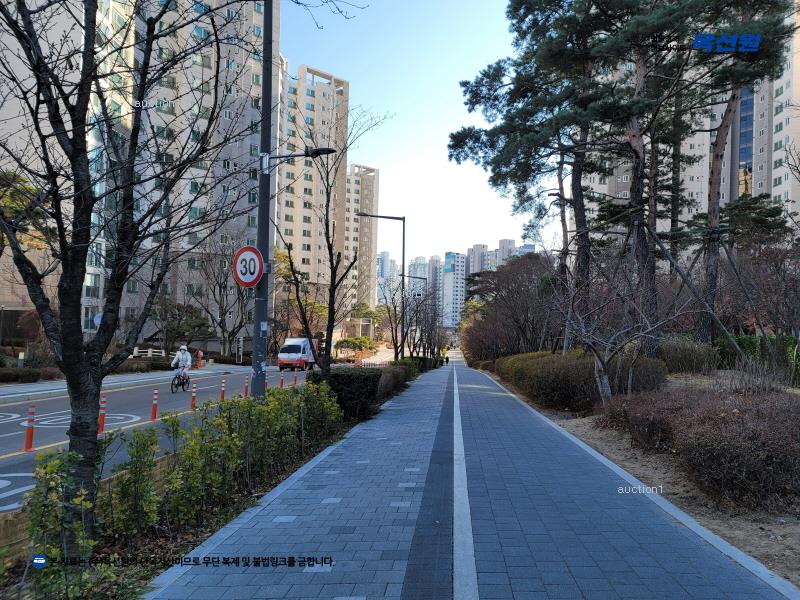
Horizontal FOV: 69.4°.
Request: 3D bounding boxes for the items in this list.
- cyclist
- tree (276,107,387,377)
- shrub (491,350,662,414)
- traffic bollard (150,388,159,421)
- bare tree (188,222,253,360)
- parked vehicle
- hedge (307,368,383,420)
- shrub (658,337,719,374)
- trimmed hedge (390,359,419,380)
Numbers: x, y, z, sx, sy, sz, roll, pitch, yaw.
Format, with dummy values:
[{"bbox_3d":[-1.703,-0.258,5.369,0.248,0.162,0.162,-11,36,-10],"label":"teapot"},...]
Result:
[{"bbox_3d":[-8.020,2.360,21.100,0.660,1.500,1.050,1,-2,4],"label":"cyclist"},{"bbox_3d":[-1.460,-0.720,12.300,2.300,6.400,2.100,1,-2,-6],"label":"tree"},{"bbox_3d":[5.900,2.450,19.000,3.700,1.350,9.500,1,-2,5],"label":"shrub"},{"bbox_3d":[-5.780,2.470,13.600,0.110,0.760,0.110,1,-2,5],"label":"traffic bollard"},{"bbox_3d":[-14.300,-0.750,46.500,5.200,10.800,5.200,2,-2,-11],"label":"bare tree"},{"bbox_3d":[-7.200,3.950,41.700,1.750,2.300,5.000,1,-2,4],"label":"parked vehicle"},{"bbox_3d":[-1.300,2.200,14.200,0.900,1.000,4.600,1,-2,5],"label":"hedge"},{"bbox_3d":[11.450,2.200,23.000,2.500,1.500,2.200,1,-2,22],"label":"shrub"},{"bbox_3d":[0.200,3.380,28.000,0.900,1.050,5.500,1,-2,5],"label":"trimmed hedge"}]

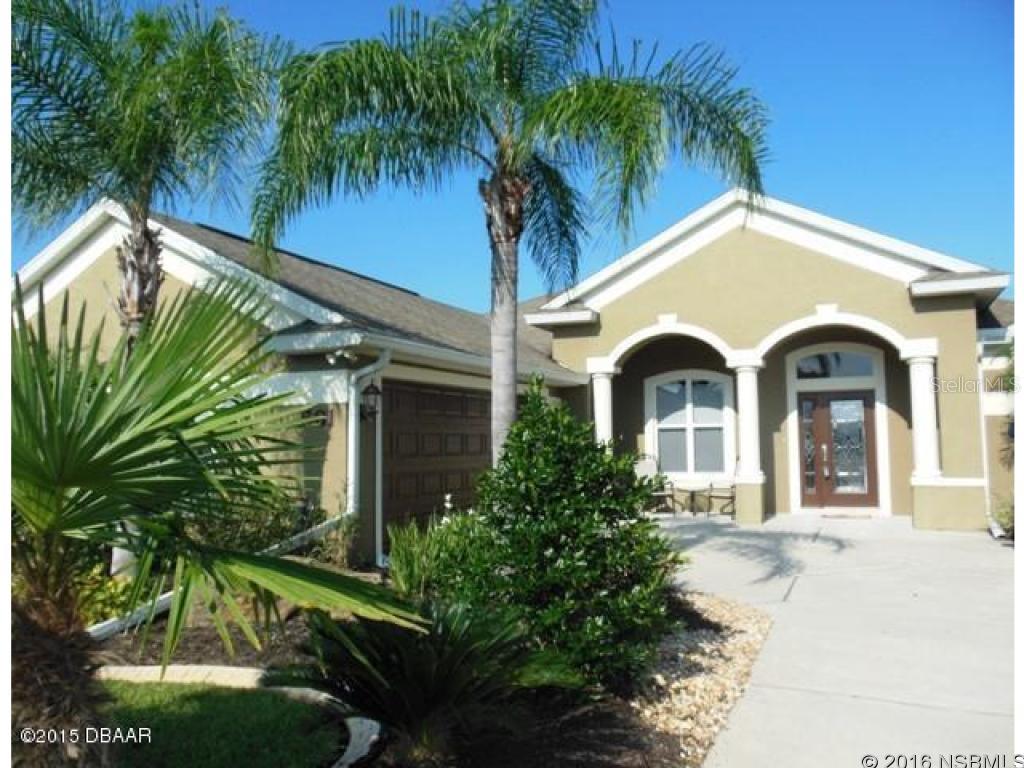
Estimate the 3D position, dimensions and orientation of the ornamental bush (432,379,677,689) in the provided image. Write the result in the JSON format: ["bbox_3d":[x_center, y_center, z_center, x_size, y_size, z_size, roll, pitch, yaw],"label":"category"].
[{"bbox_3d":[0.292,0.913,4.851,1.600,1.895,1.450,-1,-4,0],"label":"ornamental bush"}]

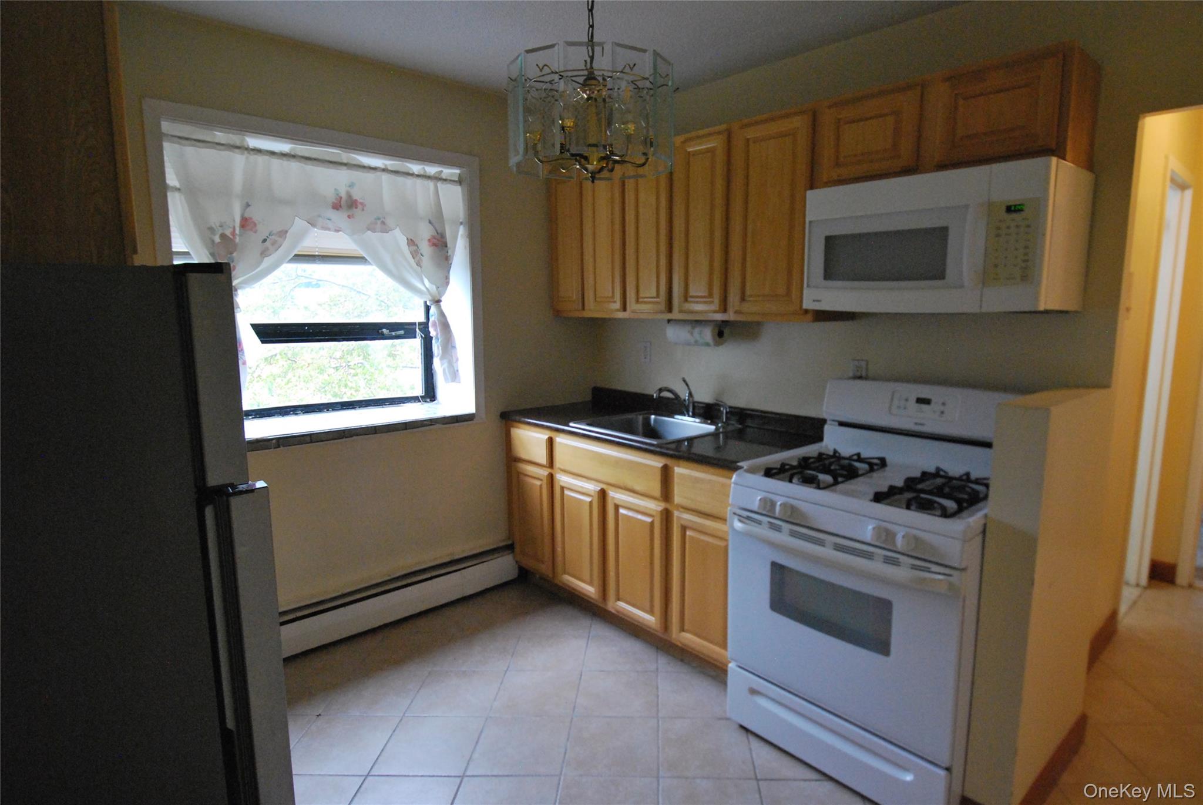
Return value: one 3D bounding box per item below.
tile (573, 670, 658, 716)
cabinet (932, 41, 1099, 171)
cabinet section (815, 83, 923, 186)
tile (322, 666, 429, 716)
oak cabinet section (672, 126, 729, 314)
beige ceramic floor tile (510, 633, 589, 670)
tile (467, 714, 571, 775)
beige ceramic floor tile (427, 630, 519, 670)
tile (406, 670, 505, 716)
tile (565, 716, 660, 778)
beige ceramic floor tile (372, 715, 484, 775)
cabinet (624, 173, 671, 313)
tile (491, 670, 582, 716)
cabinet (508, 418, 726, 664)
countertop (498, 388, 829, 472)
[{"bbox_3d":[0.063,1.133,2.468,0.309,0.010,0.301,0,9,3],"label":"tile"},{"bbox_3d":[1.282,-0.867,1.986,0.325,0.310,0.380,-8,12,-42],"label":"cabinet"},{"bbox_3d":[1.022,-0.923,2.283,0.335,0.280,0.373,-9,12,-42],"label":"cabinet section"},{"bbox_3d":[-0.884,1.151,2.524,0.311,0.010,0.305,-1,10,3],"label":"tile"},{"bbox_3d":[0.542,-0.772,2.839,0.335,0.740,0.310,-9,12,-42],"label":"oak cabinet section"},{"bbox_3d":[-0.221,1.089,2.772,0.305,0.010,0.304,0,9,3],"label":"beige ceramic floor tile"},{"bbox_3d":[-0.273,1.191,2.201,0.311,0.010,0.305,-1,10,3],"label":"tile"},{"bbox_3d":[-0.547,1.096,2.791,0.311,0.010,0.305,-1,10,3],"label":"beige ceramic floor tile"},{"bbox_3d":[-0.559,1.137,2.484,0.309,0.010,0.301,0,9,3],"label":"tile"},{"bbox_3d":[0.042,1.185,2.186,0.311,0.010,0.305,-1,10,3],"label":"tile"},{"bbox_3d":[-0.589,1.196,2.216,0.311,0.010,0.305,-1,10,3],"label":"beige ceramic floor tile"},{"bbox_3d":[0.327,-0.800,3.057,0.325,0.765,0.300,-8,12,-42],"label":"cabinet"},{"bbox_3d":[-0.247,1.140,2.487,0.311,0.010,0.305,-1,10,3],"label":"tile"},{"bbox_3d":[0.250,0.558,3.141,0.625,0.837,1.530,-8,12,-42],"label":"cabinet"},{"bbox_3d":[0.233,0.083,3.064,0.649,0.120,1.540,-8,12,-42],"label":"countertop"}]

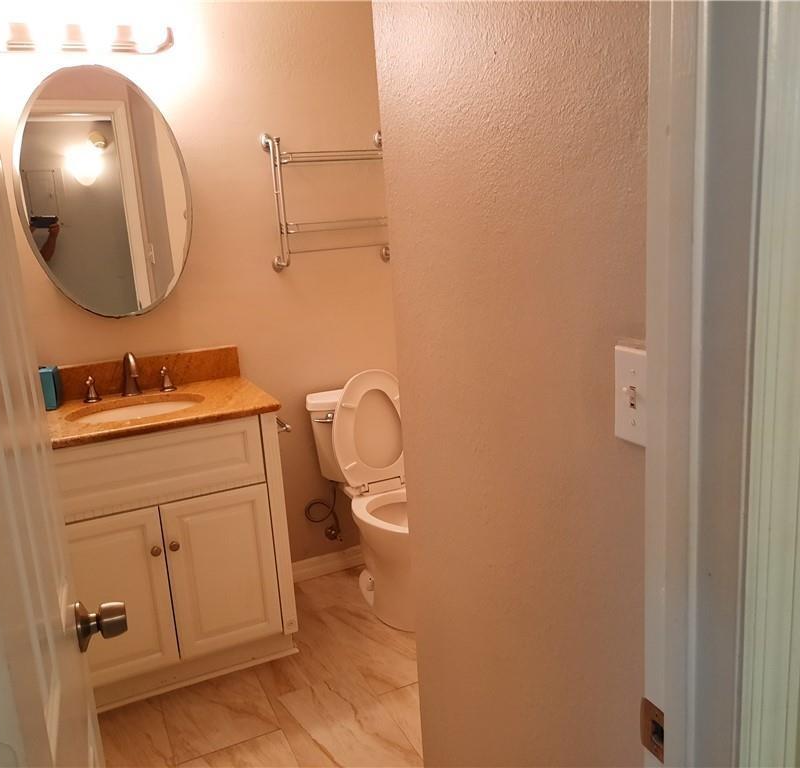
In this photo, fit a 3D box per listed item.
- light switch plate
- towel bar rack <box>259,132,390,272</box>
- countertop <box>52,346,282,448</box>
[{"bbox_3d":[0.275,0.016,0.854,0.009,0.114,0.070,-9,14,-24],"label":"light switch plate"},{"bbox_3d":[-0.243,-0.691,2.779,0.494,0.498,0.130,-9,14,-24],"label":"towel bar rack"},{"bbox_3d":[-0.850,0.033,2.391,0.790,0.133,0.554,-9,14,-24],"label":"countertop"}]

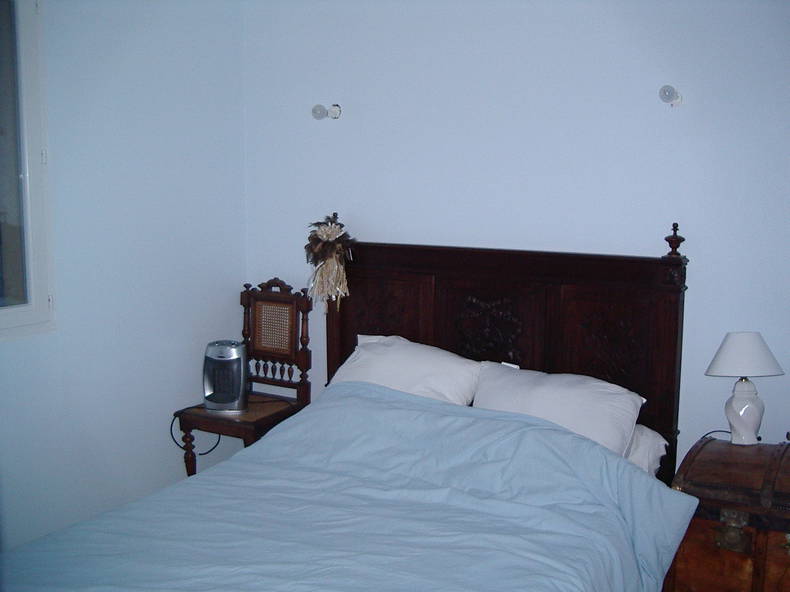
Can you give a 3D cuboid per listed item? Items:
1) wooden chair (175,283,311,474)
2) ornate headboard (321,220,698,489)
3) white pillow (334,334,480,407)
[{"bbox_3d":[-0.633,0.427,3.687,0.430,0.972,0.520,5,9,30],"label":"wooden chair"},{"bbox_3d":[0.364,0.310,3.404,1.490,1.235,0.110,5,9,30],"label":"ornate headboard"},{"bbox_3d":[-0.044,0.363,3.264,0.620,0.180,0.500,5,36,30],"label":"white pillow"}]

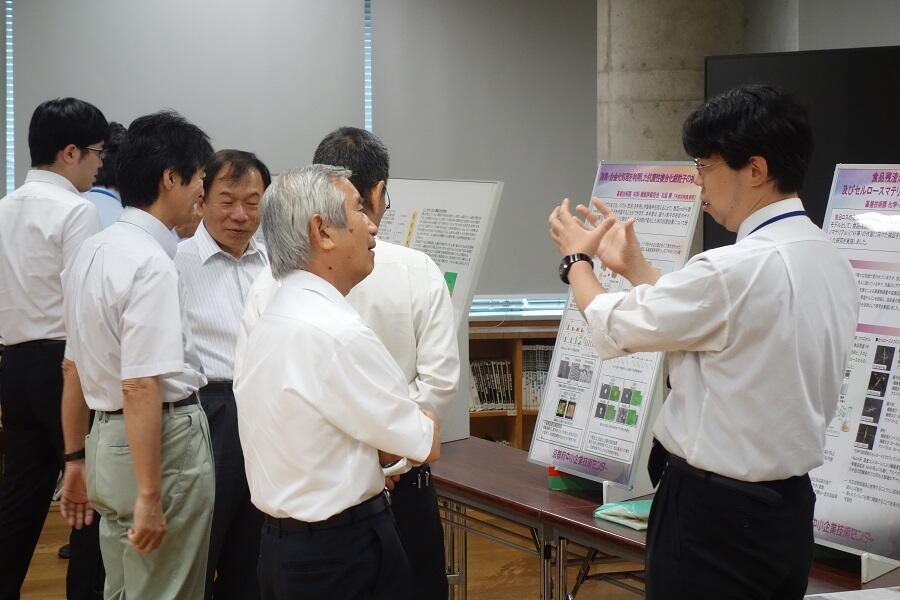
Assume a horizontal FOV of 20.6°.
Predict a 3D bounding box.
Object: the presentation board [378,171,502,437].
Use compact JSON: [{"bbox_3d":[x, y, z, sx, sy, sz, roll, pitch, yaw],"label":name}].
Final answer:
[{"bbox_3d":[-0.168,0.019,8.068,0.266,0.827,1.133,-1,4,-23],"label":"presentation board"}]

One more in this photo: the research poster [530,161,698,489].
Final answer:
[{"bbox_3d":[0.438,0.063,6.556,0.231,0.857,0.611,-1,4,-23],"label":"research poster"}]

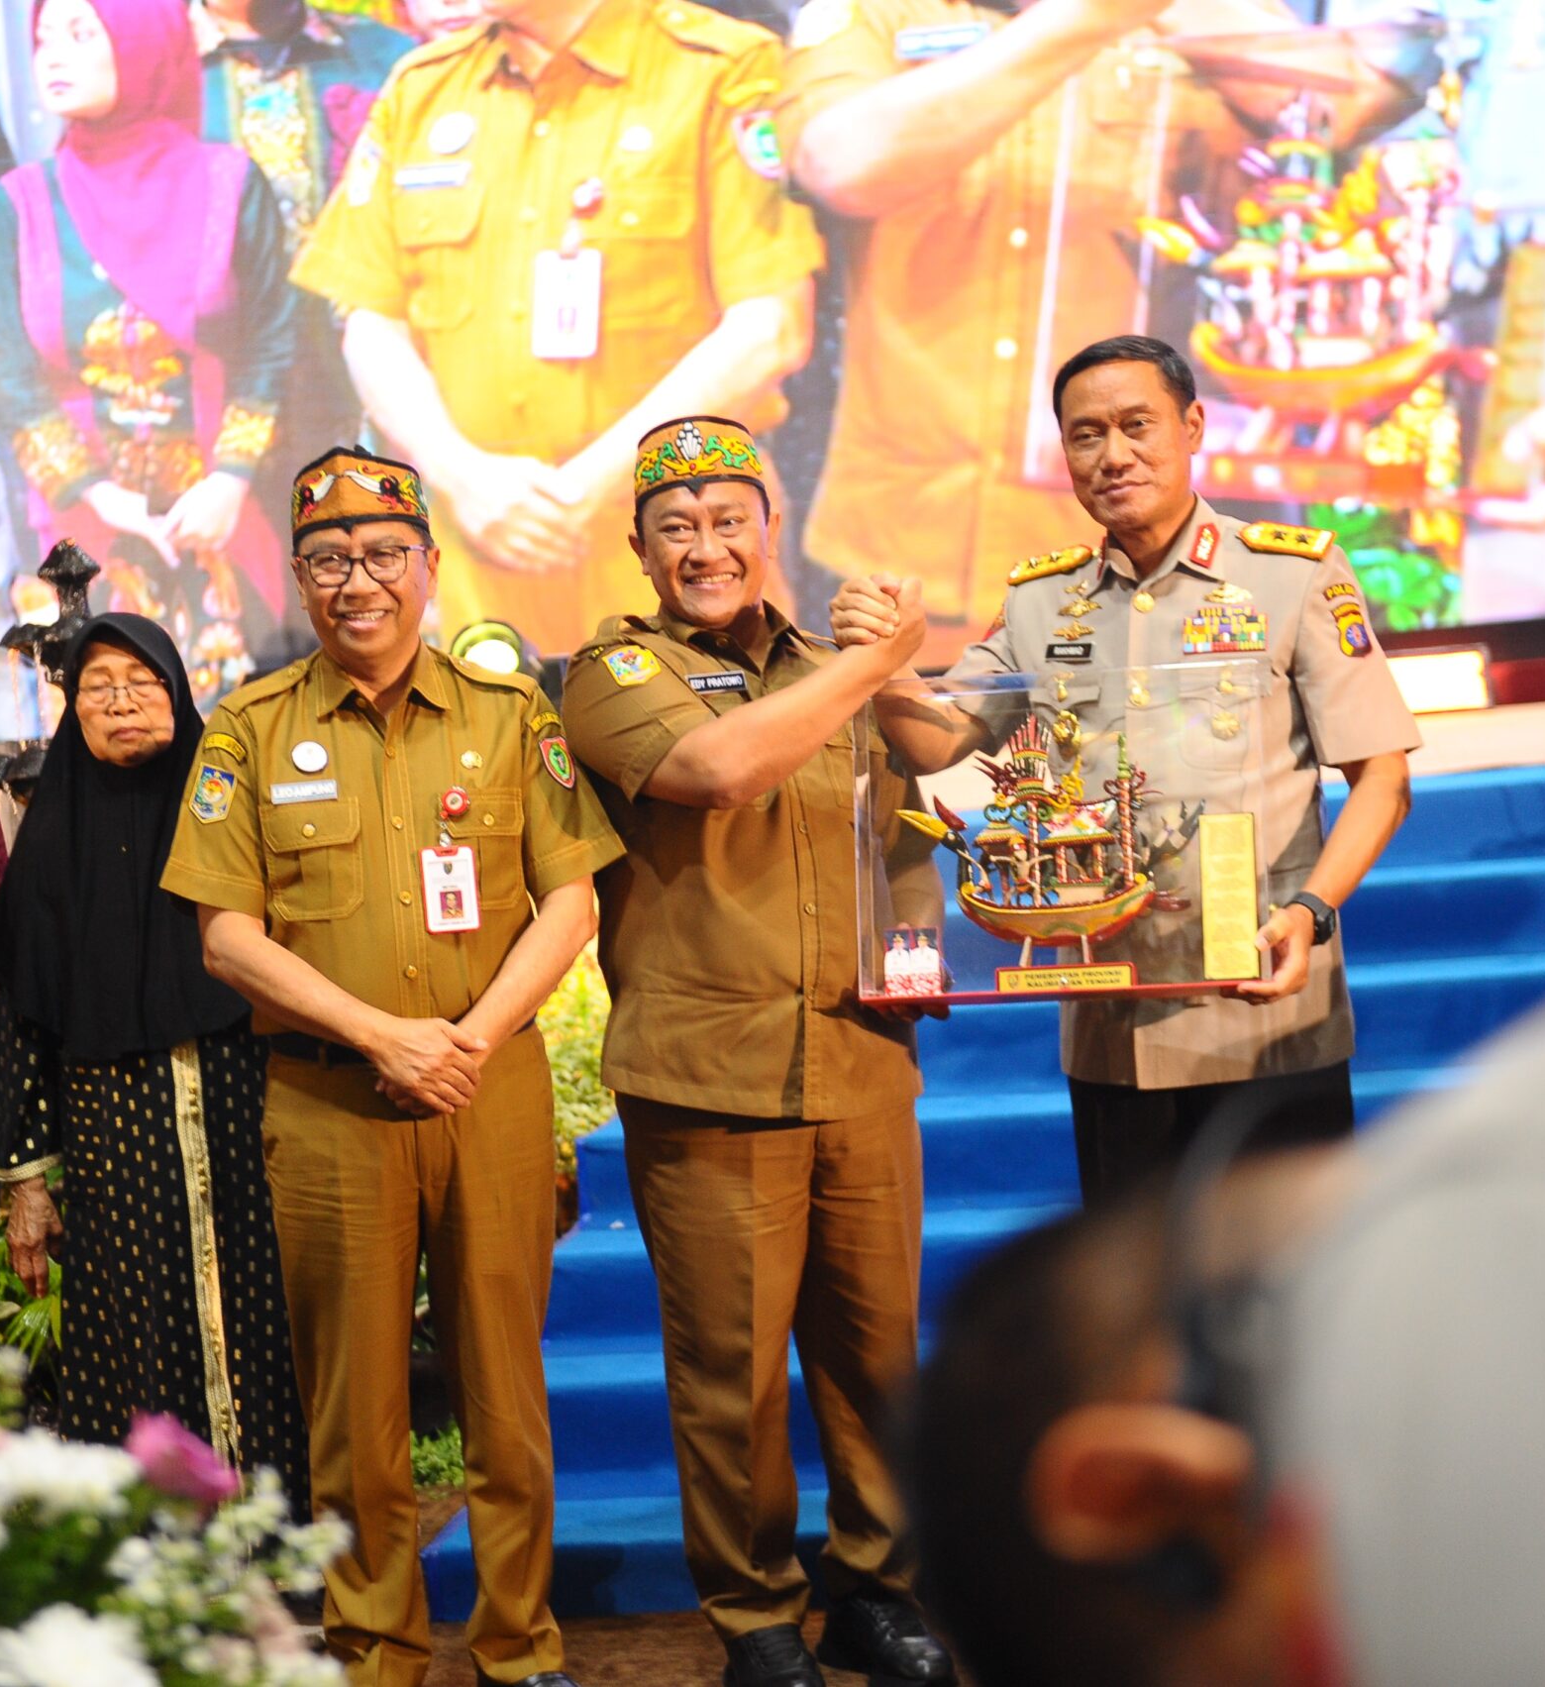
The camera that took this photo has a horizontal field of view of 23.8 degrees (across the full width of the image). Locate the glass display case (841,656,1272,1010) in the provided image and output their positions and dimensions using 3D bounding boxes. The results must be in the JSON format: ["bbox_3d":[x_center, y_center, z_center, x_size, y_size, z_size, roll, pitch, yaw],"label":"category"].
[{"bbox_3d":[0.374,-0.011,4.680,0.515,0.400,0.250,-2,2,-5],"label":"glass display case"}]

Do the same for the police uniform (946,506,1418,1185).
[{"bbox_3d":[0.582,0.291,4.920,0.580,1.430,0.420,-4,3,22],"label":"police uniform"}]

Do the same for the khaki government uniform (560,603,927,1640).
[{"bbox_3d":[-0.025,0.379,4.950,0.500,1.410,0.400,-6,3,-18],"label":"khaki government uniform"}]

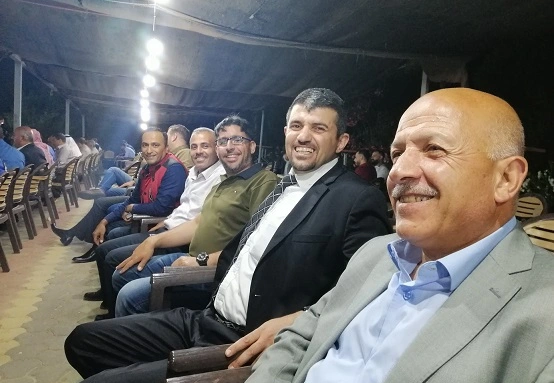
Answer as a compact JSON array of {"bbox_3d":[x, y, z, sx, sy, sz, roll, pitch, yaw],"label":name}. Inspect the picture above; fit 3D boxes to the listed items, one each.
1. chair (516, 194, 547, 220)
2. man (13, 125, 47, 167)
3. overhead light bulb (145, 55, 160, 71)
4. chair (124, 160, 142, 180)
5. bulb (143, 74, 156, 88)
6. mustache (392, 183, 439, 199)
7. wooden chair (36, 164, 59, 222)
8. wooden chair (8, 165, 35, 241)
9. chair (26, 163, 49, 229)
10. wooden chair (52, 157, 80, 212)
[{"bbox_3d":[2.680,0.444,4.808,0.560,0.860,0.560,2,5,-18],"label":"chair"},{"bbox_3d":[-3.270,-0.151,4.950,0.850,1.280,0.550,2,5,-17],"label":"man"},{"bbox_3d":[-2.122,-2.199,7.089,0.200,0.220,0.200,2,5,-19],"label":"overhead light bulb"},{"bbox_3d":[-2.999,-0.127,8.036,0.560,0.860,0.560,4,5,0],"label":"chair"},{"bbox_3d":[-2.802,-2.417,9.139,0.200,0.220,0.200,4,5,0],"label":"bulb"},{"bbox_3d":[0.197,-0.002,0.605,0.032,0.025,0.082,4,-9,-35],"label":"mustache"},{"bbox_3d":[-3.348,-0.016,5.792,0.560,0.860,0.560,2,5,-20],"label":"wooden chair"},{"bbox_3d":[-2.916,0.131,4.390,0.560,0.860,0.560,2,5,-17],"label":"wooden chair"},{"bbox_3d":[-3.135,0.060,5.059,0.560,0.860,0.560,2,5,-16],"label":"chair"},{"bbox_3d":[-3.659,-0.134,6.946,0.560,0.860,0.560,3,5,-10],"label":"wooden chair"}]

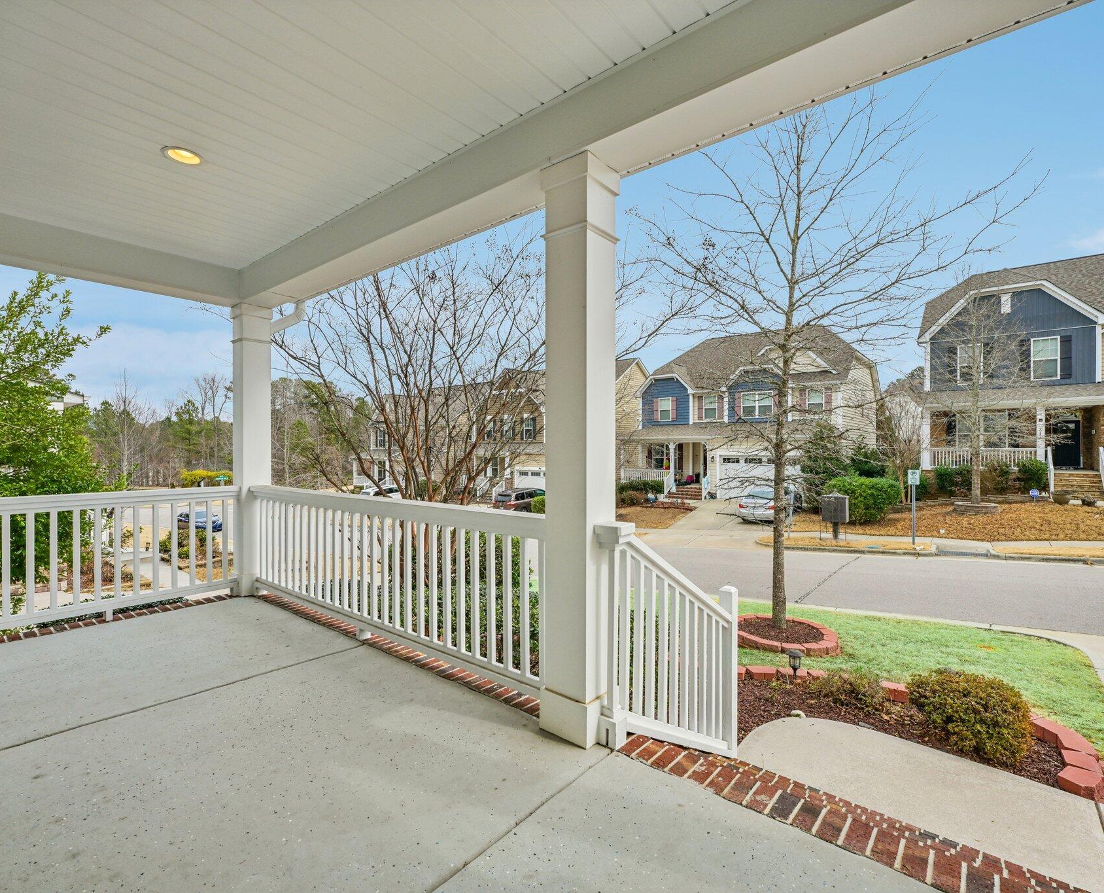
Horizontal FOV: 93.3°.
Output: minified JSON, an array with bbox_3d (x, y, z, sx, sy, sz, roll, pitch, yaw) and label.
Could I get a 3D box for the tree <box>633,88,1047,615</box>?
[{"bbox_3d":[3.850,-1.400,7.500,5.400,8.000,5.100,0,0,38],"label":"tree"}]

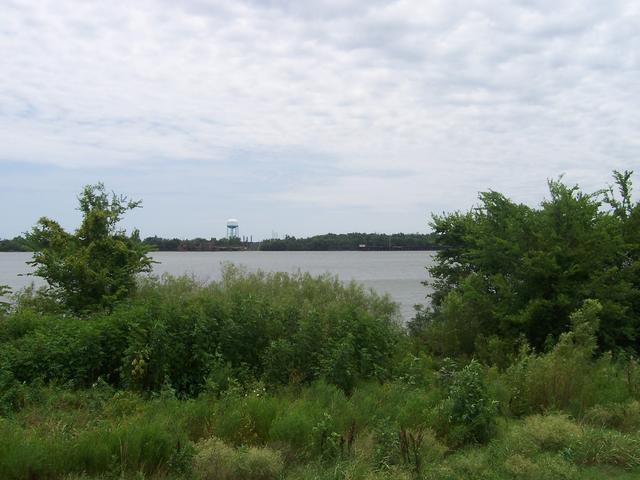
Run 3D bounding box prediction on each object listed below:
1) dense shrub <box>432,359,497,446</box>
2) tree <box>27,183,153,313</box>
[{"bbox_3d":[1.820,2.030,8.400,0.800,1.050,0.800,0,-1,0],"label":"dense shrub"},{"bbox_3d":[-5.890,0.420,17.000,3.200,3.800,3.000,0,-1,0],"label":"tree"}]

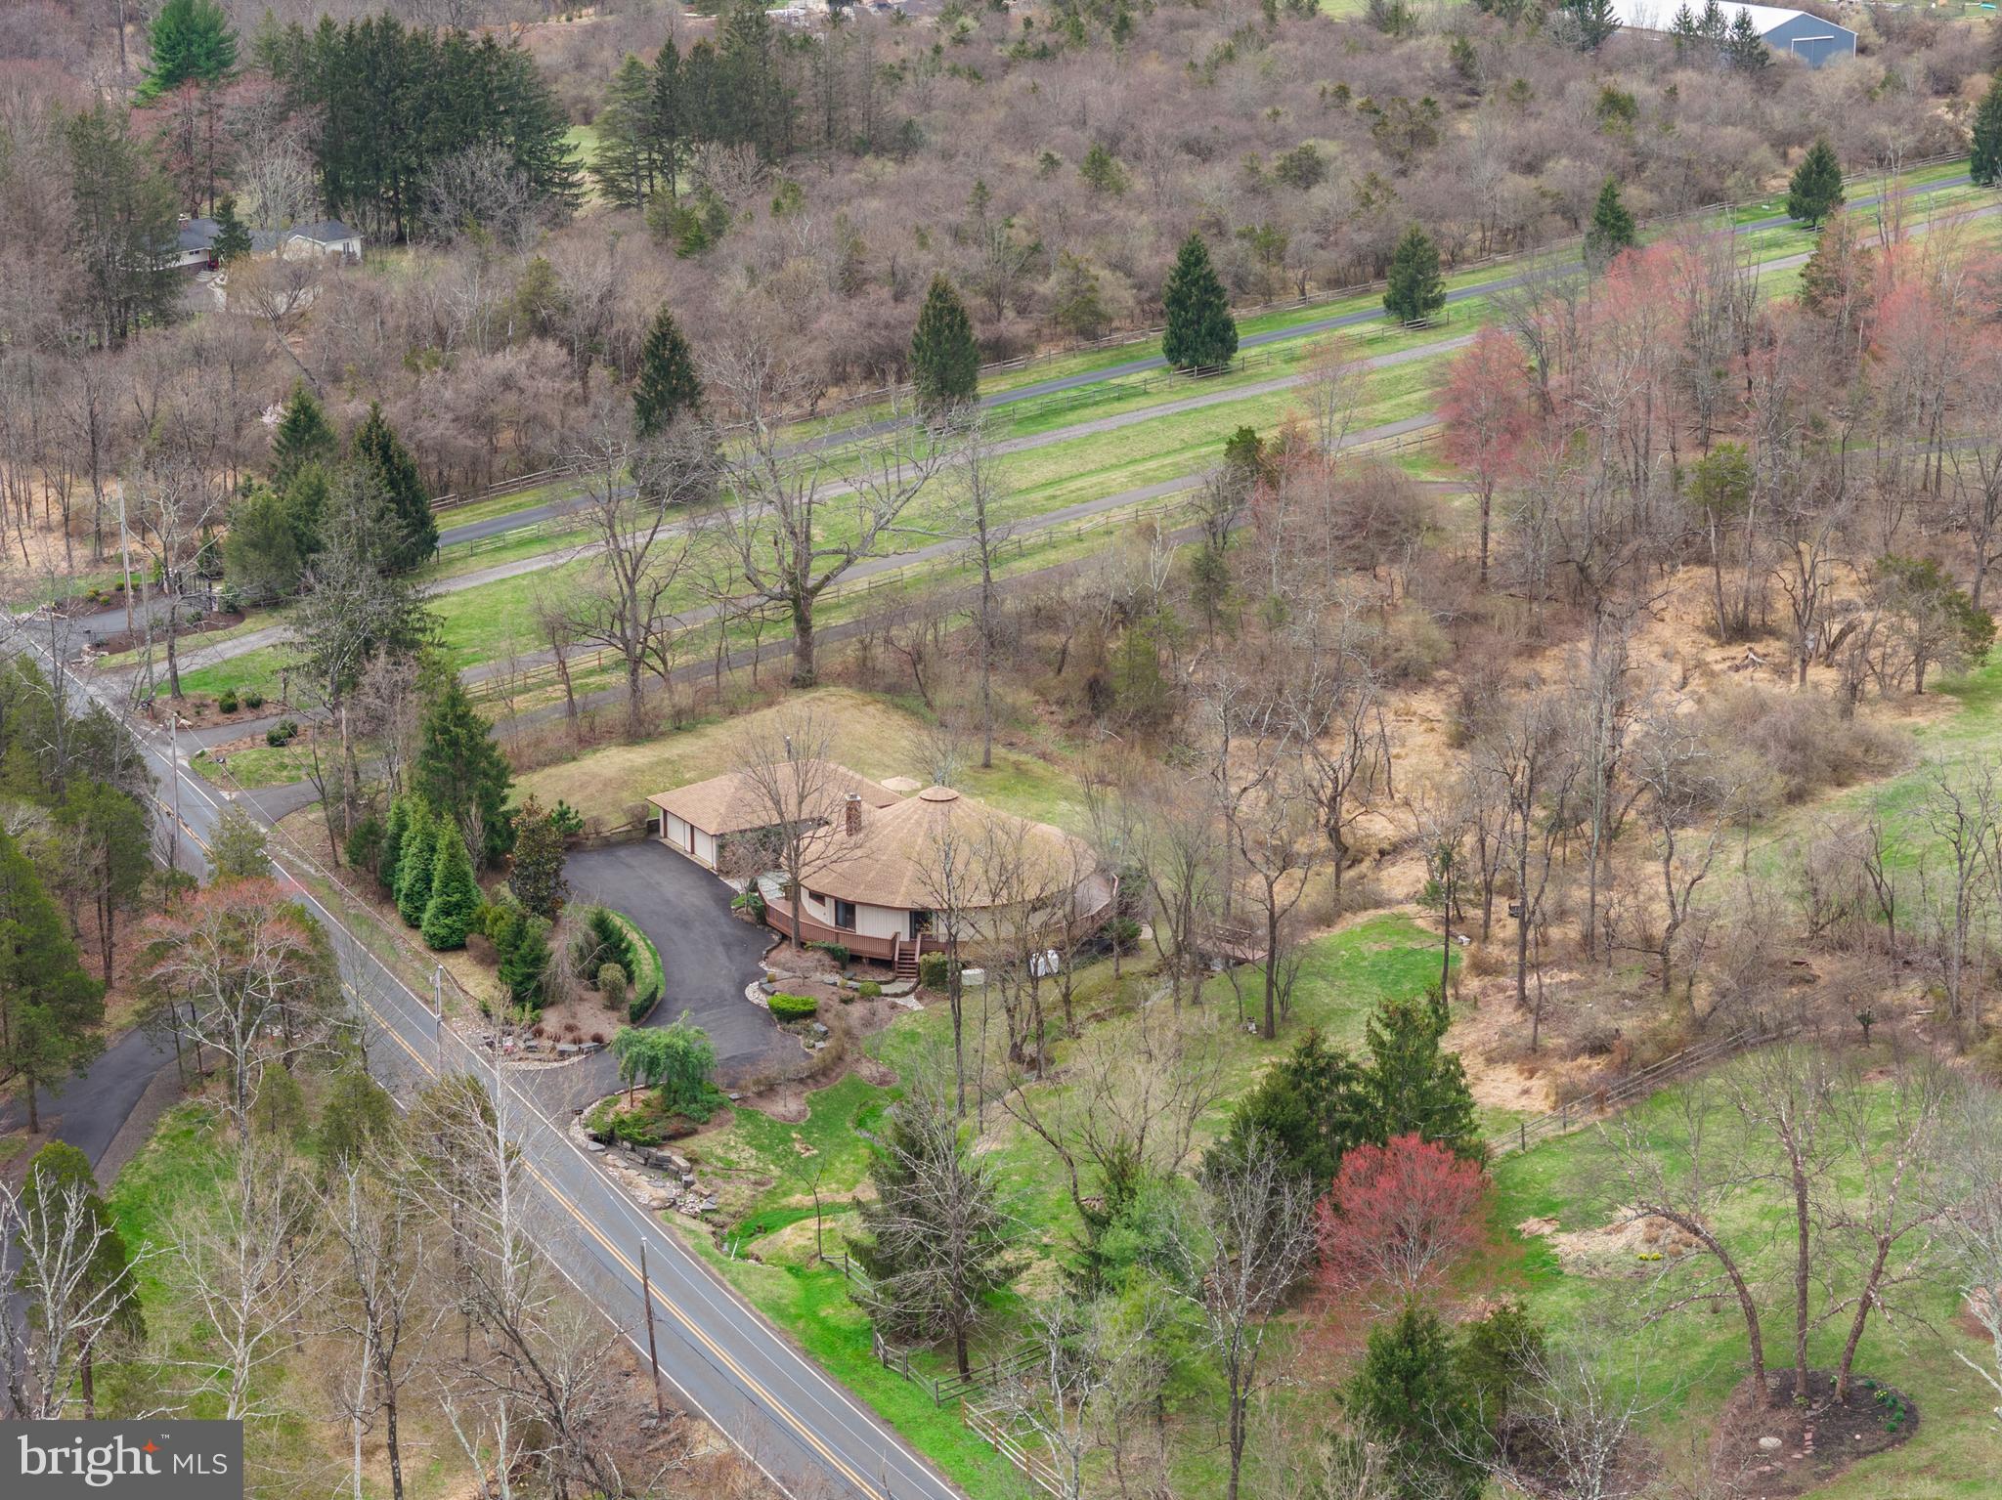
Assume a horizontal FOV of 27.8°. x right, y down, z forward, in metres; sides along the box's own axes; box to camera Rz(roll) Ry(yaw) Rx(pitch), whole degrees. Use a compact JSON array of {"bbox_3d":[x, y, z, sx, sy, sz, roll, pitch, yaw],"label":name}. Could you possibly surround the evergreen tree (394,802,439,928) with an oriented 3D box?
[{"bbox_3d":[-35.820,6.680,248.190,2.880,7.980,2.880,0,17,0],"label":"evergreen tree"}]

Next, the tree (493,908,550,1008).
[{"bbox_3d":[-26.280,11.354,223.235,3.190,5.580,3.190,-2,17,-7],"label":"tree"}]

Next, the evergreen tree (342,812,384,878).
[{"bbox_3d":[-38.510,5.642,245.160,2.560,3.890,2.560,-3,17,-9],"label":"evergreen tree"}]

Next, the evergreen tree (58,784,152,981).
[{"bbox_3d":[-49.984,7.391,224.933,5.300,12.200,5.300,-4,17,-13],"label":"evergreen tree"}]

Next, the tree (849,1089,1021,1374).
[{"bbox_3d":[-3.020,20.860,182.350,8.000,12.000,7.700,0,17,0],"label":"tree"}]

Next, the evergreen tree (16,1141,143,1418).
[{"bbox_3d":[-39.392,22.759,172.179,5.320,13.170,5.320,-4,17,-13],"label":"evergreen tree"}]

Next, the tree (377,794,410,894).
[{"bbox_3d":[-35.790,5.300,239.350,2.300,6.000,2.300,0,17,0],"label":"tree"}]

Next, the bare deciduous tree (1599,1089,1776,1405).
[{"bbox_3d":[30.240,21.720,178.250,7.510,15.540,6.380,0,17,0],"label":"bare deciduous tree"}]

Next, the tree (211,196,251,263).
[{"bbox_3d":[-85.422,-57.739,449.016,4.690,7.770,4.690,-3,17,-10],"label":"tree"}]

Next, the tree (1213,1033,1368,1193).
[{"bbox_3d":[13.990,18.410,190.410,7.500,11.300,7.300,0,17,0],"label":"tree"}]

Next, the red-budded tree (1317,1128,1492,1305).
[{"bbox_3d":[18.330,21.360,185.170,8.000,8.500,7.600,0,17,0],"label":"red-budded tree"}]

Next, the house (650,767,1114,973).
[{"bbox_3d":[-6.711,4.492,241.663,20.260,8.100,31.910,-10,19,-30],"label":"house"}]

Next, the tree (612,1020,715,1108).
[{"bbox_3d":[-17.530,16.040,209.860,5.400,4.400,5.000,0,17,0],"label":"tree"}]

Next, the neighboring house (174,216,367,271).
[{"bbox_3d":[-82.052,-56.651,449.683,21.500,5.300,12.000,-9,19,-29],"label":"neighboring house"}]

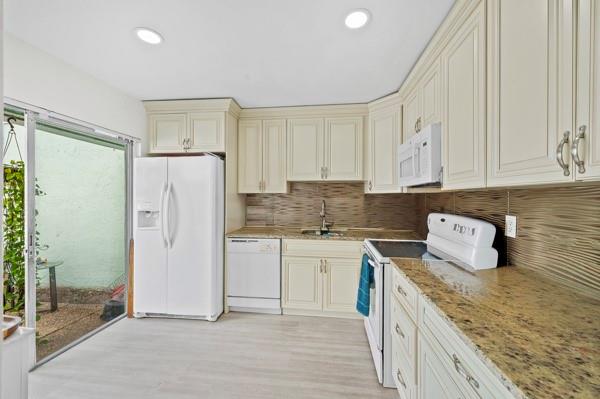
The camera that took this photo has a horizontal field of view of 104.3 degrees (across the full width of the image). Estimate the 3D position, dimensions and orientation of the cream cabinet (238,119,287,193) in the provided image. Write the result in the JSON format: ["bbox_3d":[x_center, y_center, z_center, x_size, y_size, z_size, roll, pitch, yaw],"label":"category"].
[{"bbox_3d":[-0.456,-0.545,3.073,0.636,0.920,0.324,0,1,7],"label":"cream cabinet"}]

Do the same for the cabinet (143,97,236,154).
[{"bbox_3d":[-1.255,-0.828,2.980,0.990,0.576,0.665,0,1,7],"label":"cabinet"}]

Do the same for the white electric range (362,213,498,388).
[{"bbox_3d":[0.954,0.725,1.959,0.735,1.192,0.760,0,1,7],"label":"white electric range"}]

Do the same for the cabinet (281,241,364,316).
[{"bbox_3d":[0.255,0.877,2.813,0.865,0.864,0.620,0,1,7],"label":"cabinet"}]

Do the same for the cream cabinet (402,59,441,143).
[{"bbox_3d":[1.219,-0.766,2.007,0.355,0.460,0.770,0,1,7],"label":"cream cabinet"}]

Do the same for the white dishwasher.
[{"bbox_3d":[-0.479,0.874,2.886,0.602,0.864,0.600,0,1,7],"label":"white dishwasher"}]

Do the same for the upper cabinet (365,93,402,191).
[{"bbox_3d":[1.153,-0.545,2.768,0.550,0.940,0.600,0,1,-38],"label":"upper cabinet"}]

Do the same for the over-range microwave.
[{"bbox_3d":[1.181,-0.331,1.983,0.410,0.419,0.755,0,1,7],"label":"over-range microwave"}]

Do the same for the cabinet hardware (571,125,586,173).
[{"bbox_3d":[0.864,-0.156,0.730,0.033,0.152,0.017,0,1,7],"label":"cabinet hardware"}]

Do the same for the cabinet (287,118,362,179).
[{"bbox_3d":[0.316,-0.618,2.980,0.918,0.767,0.324,0,1,7],"label":"cabinet"}]

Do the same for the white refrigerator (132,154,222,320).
[{"bbox_3d":[-1.333,0.417,2.879,0.888,1.770,0.790,0,1,7],"label":"white refrigerator"}]

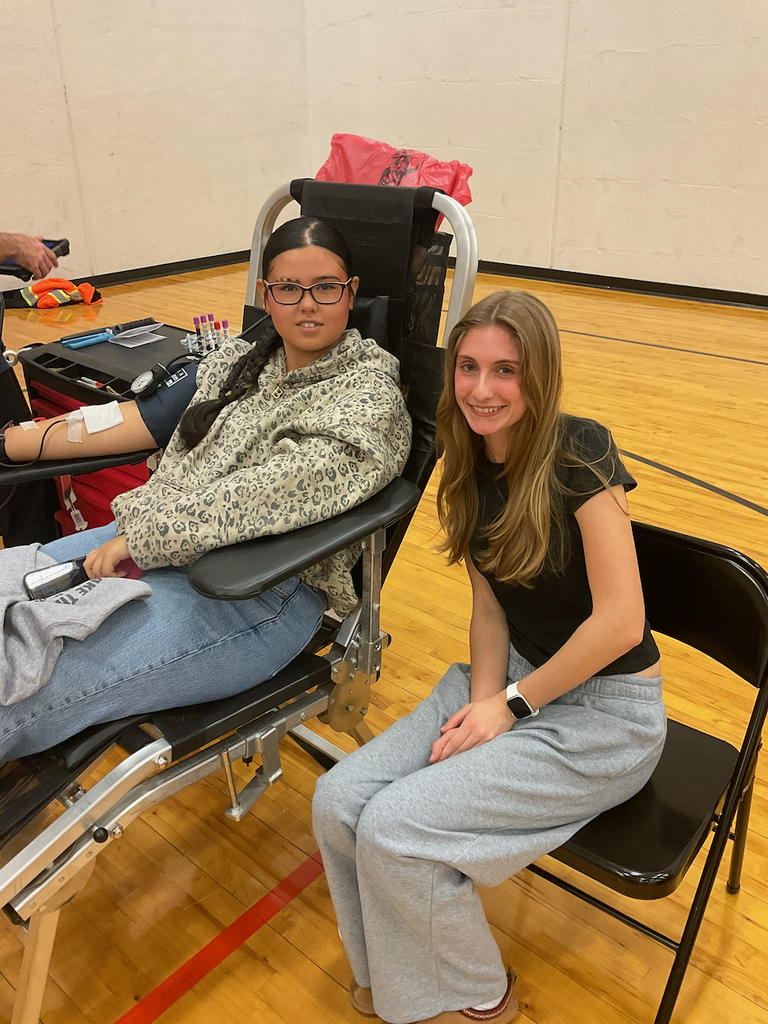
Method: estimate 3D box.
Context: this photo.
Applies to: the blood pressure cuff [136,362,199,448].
[{"bbox_3d":[-0.381,-0.197,1.590,0.108,0.108,0.140,23,56,40],"label":"blood pressure cuff"}]

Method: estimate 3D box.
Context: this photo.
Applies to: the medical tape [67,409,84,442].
[{"bbox_3d":[-0.544,-0.154,1.515,0.026,0.020,0.066,0,64,-15],"label":"medical tape"}]

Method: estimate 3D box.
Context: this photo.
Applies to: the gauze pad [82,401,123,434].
[{"bbox_3d":[-0.475,-0.159,1.447,0.065,0.010,0.054,-15,60,-13],"label":"gauze pad"}]

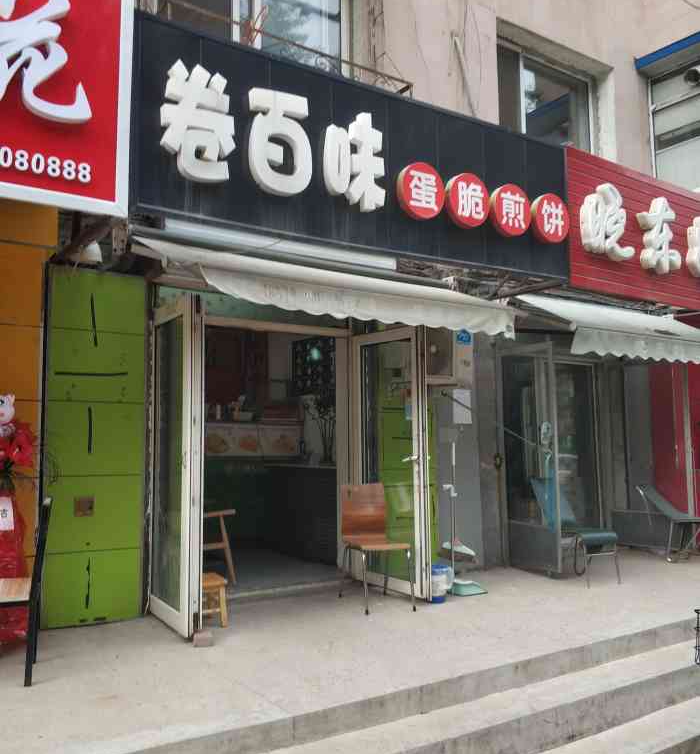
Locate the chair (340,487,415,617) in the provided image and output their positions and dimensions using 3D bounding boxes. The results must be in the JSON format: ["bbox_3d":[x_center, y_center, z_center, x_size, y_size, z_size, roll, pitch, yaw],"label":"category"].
[{"bbox_3d":[0.183,1.212,5.264,0.390,0.830,0.580,1,-6,-16],"label":"chair"}]

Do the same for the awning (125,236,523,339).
[{"bbox_3d":[-0.081,-0.703,5.615,3.060,0.640,0.860,3,-7,-34],"label":"awning"}]

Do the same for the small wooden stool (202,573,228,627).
[{"bbox_3d":[-0.943,1.436,4.649,0.260,0.280,0.280,3,-7,-34],"label":"small wooden stool"}]

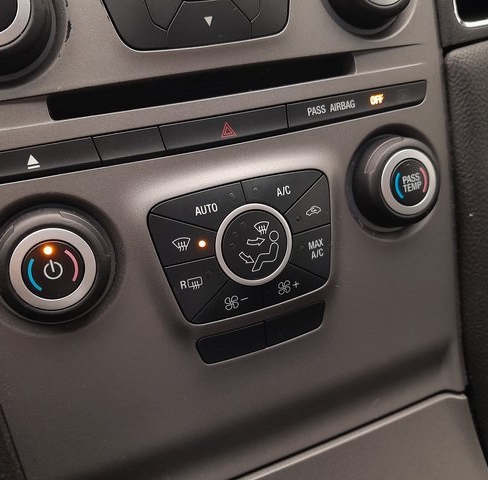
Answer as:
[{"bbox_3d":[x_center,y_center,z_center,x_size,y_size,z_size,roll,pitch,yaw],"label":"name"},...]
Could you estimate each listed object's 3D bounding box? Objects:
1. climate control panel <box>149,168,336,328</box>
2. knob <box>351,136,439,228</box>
[{"bbox_3d":[0.003,0.002,0.214,0.081,0.056,0.010,-14,11,-18],"label":"climate control panel"},{"bbox_3d":[0.074,-0.028,0.237,0.045,0.045,0.015,-14,11,-18],"label":"knob"}]

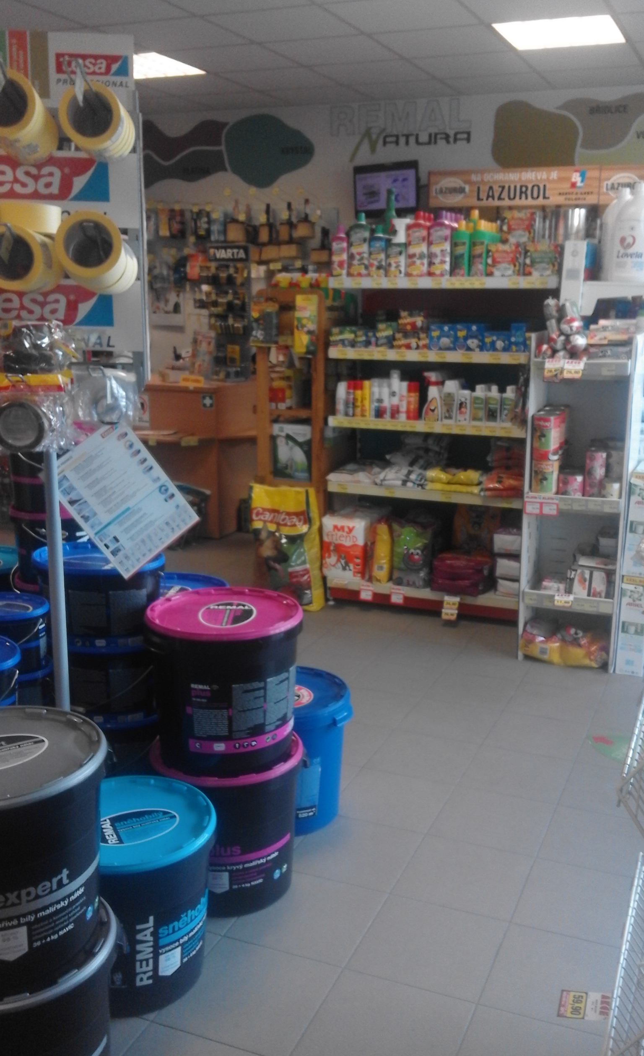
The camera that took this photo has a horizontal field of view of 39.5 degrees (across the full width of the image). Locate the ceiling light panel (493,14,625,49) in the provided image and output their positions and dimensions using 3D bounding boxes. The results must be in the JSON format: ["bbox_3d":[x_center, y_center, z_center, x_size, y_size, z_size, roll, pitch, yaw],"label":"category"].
[{"bbox_3d":[1.189,-2.465,4.464,0.563,0.045,0.583,6,15,22],"label":"ceiling light panel"}]

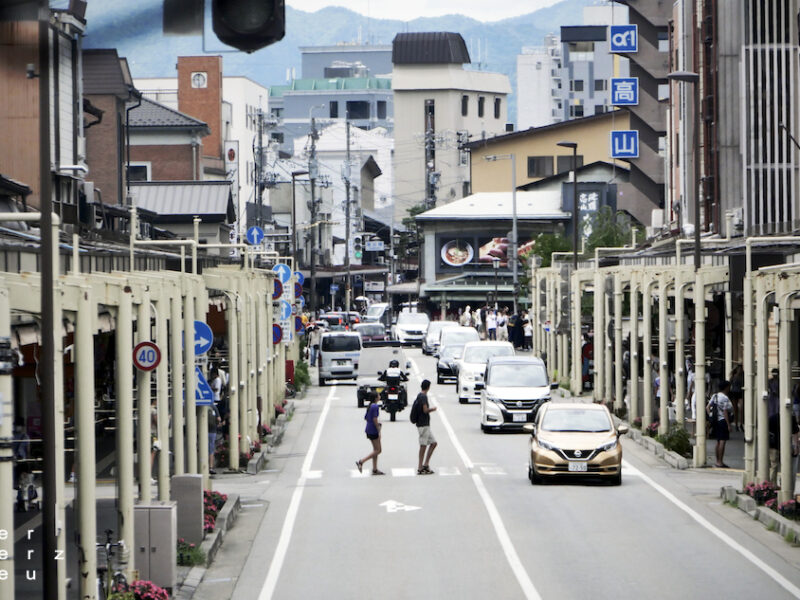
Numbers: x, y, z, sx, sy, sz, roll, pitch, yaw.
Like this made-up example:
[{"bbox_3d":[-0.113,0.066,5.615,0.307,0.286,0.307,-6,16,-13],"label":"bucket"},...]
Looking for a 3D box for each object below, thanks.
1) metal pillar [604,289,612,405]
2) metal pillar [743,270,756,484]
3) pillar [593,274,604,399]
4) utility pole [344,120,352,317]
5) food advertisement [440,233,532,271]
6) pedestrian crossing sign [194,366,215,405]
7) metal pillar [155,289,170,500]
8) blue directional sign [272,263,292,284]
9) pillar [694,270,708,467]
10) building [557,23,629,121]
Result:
[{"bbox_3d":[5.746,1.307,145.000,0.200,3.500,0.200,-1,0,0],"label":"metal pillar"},{"bbox_3d":[6.011,1.348,90.500,0.200,3.710,0.180,-1,0,0],"label":"metal pillar"},{"bbox_3d":[5.722,1.078,151.500,0.280,3.850,0.250,-1,0,0],"label":"pillar"},{"bbox_3d":[-3.238,-4.447,330.000,0.400,13.600,0.400,0,0,0],"label":"utility pole"},{"bbox_3d":[4.974,-2.731,303.000,5.500,2.050,0.150,0,0,0],"label":"food advertisement"},{"bbox_3d":[-3.516,1.500,91.800,0.580,0.700,0.050,-1,0,0],"label":"pedestrian crossing sign"},{"bbox_3d":[-3.276,1.642,73.000,0.200,3.600,0.200,-1,0,0],"label":"metal pillar"},{"bbox_3d":[-3.606,-0.794,161.000,0.600,0.623,0.050,-1,0,0],"label":"blue directional sign"},{"bbox_3d":[5.937,1.352,104.000,0.210,3.870,0.210,0,0,0],"label":"pillar"},{"bbox_3d":[25.919,-16.419,637.326,8.721,32.880,12.000,0,0,27],"label":"building"}]

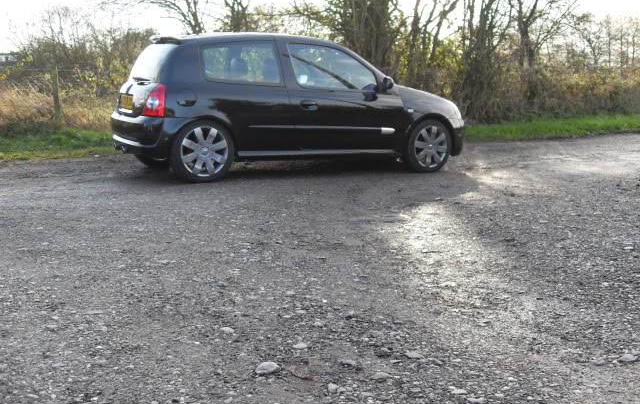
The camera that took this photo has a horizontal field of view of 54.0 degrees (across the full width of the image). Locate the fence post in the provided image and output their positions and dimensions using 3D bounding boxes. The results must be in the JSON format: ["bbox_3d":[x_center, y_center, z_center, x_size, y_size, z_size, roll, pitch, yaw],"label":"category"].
[{"bbox_3d":[-4.710,-1.838,11.223,0.110,1.134,0.110,-3,8,-22],"label":"fence post"}]

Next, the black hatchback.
[{"bbox_3d":[-0.202,-1.031,6.861,3.800,1.420,1.680,-4,9,-28],"label":"black hatchback"}]

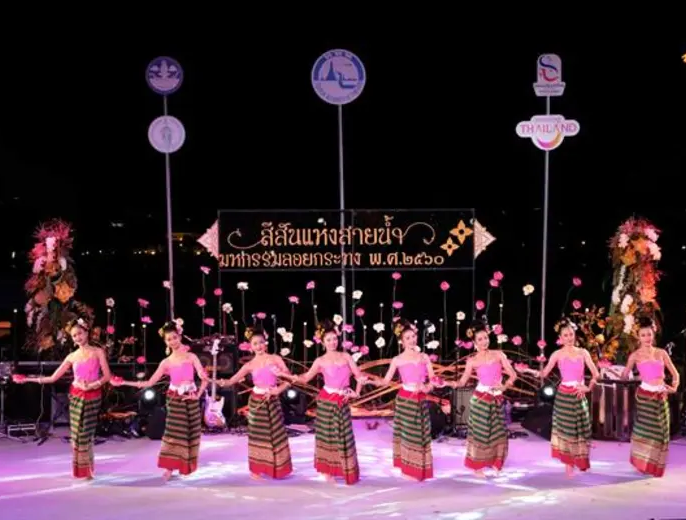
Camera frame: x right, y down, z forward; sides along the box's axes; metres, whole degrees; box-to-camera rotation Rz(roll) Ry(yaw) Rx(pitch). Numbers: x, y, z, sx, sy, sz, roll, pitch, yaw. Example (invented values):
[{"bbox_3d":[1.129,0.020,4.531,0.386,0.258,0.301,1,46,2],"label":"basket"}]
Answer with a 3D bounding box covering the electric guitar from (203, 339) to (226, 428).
[{"bbox_3d":[-1.611,1.554,12.269,0.320,1.130,0.080,6,-8,-20],"label":"electric guitar"}]

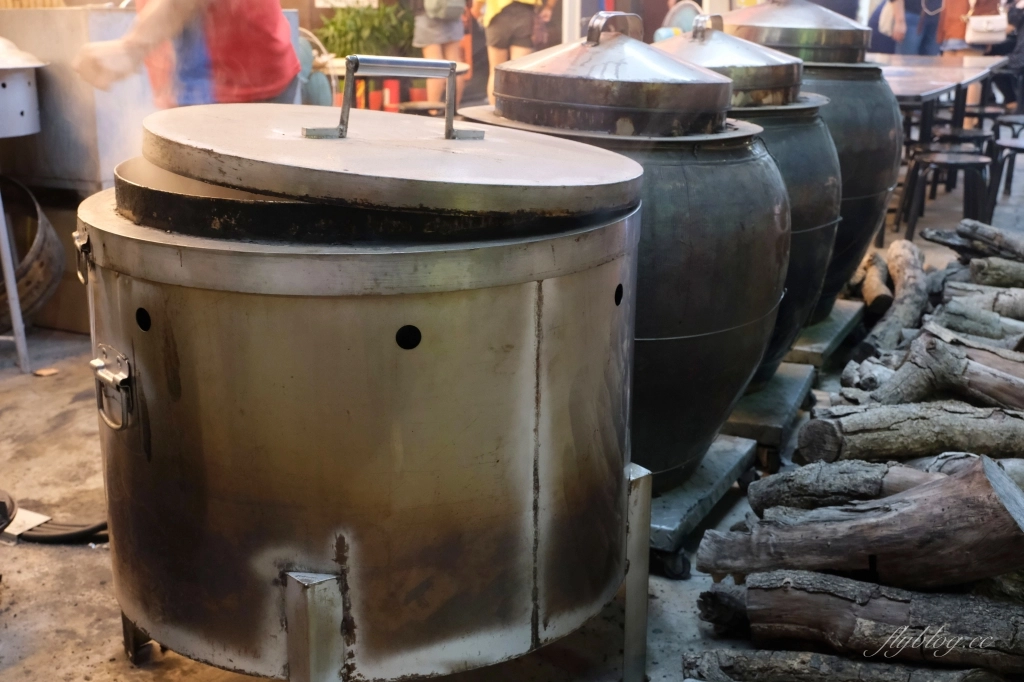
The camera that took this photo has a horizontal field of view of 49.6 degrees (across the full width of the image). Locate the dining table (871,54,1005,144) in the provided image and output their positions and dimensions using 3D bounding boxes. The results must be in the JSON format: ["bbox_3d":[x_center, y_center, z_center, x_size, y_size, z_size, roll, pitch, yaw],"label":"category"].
[{"bbox_3d":[2.202,-1.274,6.714,0.940,0.700,3.200,9,19,26],"label":"dining table"}]

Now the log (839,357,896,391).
[{"bbox_3d":[1.064,0.089,3.167,0.110,0.100,0.280,16,23,42],"label":"log"}]

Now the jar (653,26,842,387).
[{"bbox_3d":[0.473,-0.354,2.784,0.685,0.879,0.685,3,17,9],"label":"jar"}]

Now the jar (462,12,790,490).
[{"bbox_3d":[0.204,-0.188,2.291,0.717,0.936,0.717,0,17,0],"label":"jar"}]

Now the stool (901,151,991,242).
[{"bbox_3d":[1.884,-0.564,4.800,0.360,0.450,0.360,0,17,0],"label":"stool"}]

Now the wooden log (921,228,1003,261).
[{"bbox_3d":[1.932,-0.423,4.767,0.100,0.090,0.500,-8,19,-26],"label":"wooden log"}]

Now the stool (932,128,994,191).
[{"bbox_3d":[2.303,-0.846,5.736,0.360,0.450,0.360,0,17,0],"label":"stool"}]

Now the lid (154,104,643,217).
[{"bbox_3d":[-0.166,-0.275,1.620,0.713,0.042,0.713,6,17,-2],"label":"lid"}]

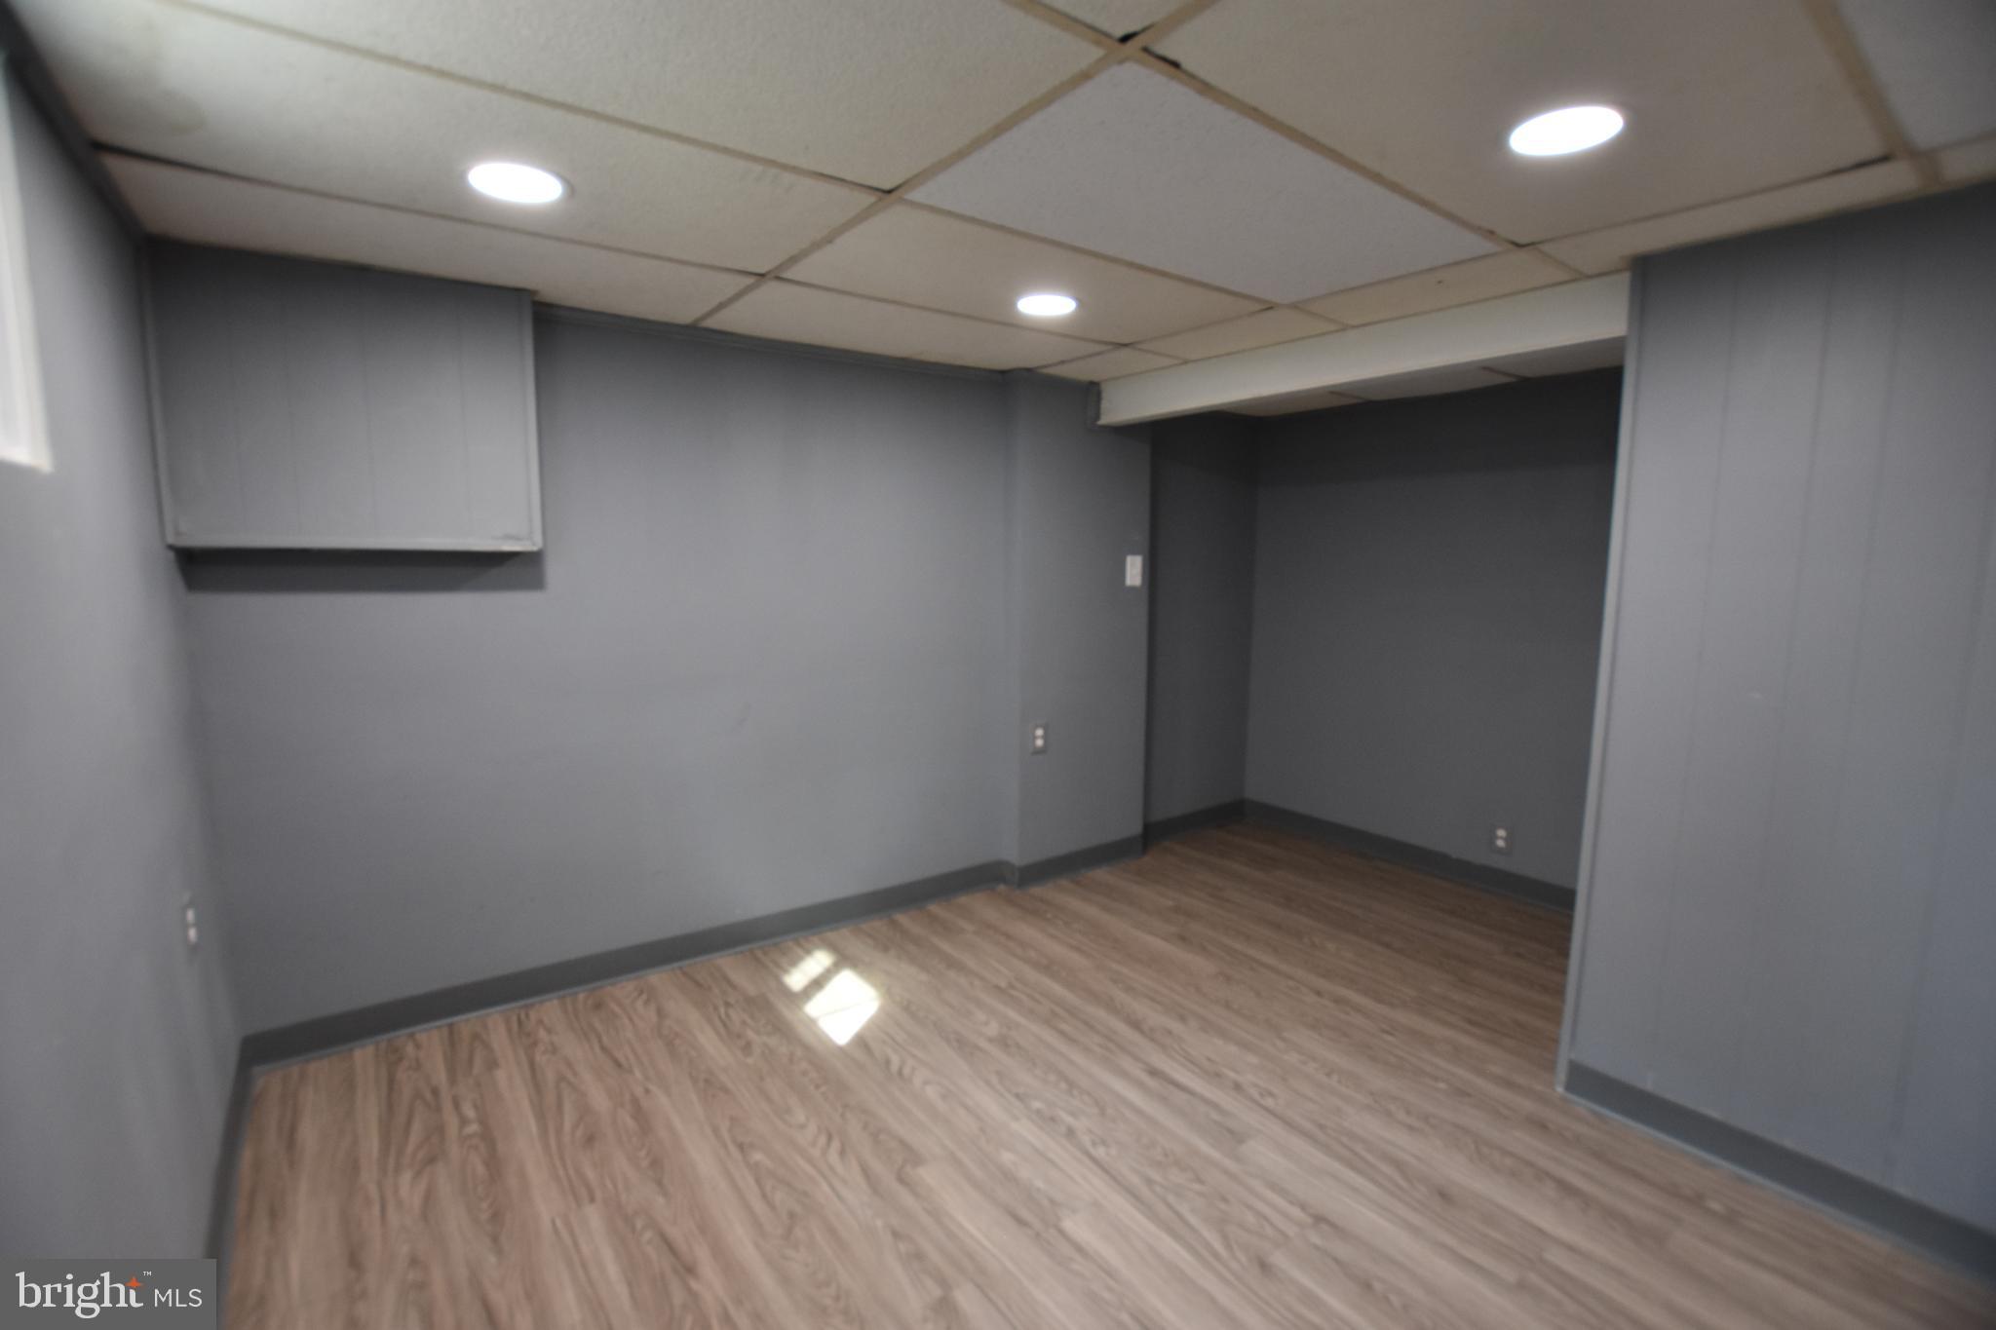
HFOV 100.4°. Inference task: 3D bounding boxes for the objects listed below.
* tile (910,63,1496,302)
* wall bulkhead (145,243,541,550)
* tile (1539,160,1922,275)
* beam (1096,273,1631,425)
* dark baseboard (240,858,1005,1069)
[{"bbox_3d":[0.481,-0.905,1.701,1.203,0.020,0.575,-6,10,-37],"label":"tile"},{"bbox_3d":[-1.534,-0.611,2.019,0.730,0.660,0.140,-4,9,-37],"label":"wall bulkhead"},{"bbox_3d":[1.458,-0.905,1.706,0.293,0.020,0.533,-6,10,-37],"label":"tile"},{"bbox_3d":[1.004,-0.970,2.722,0.120,0.170,1.820,-4,9,-37],"label":"beam"},{"bbox_3d":[-0.922,0.910,2.748,2.320,0.105,0.018,-4,9,-37],"label":"dark baseboard"}]

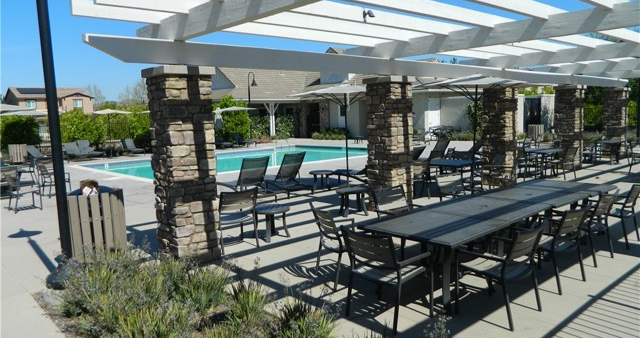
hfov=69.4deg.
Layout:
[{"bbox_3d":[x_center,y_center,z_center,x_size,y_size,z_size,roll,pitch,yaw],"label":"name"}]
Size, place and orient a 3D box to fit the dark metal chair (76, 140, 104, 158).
[{"bbox_3d":[-11.248,-0.945,22.491,1.900,0.950,0.680,4,9,40],"label":"dark metal chair"}]

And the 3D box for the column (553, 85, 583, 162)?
[{"bbox_3d":[7.568,-1.257,14.035,0.693,2.491,0.693,-7,8,-40],"label":"column"}]

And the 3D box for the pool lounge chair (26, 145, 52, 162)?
[{"bbox_3d":[-13.181,-0.695,22.303,1.600,0.940,0.690,-2,6,0],"label":"pool lounge chair"}]

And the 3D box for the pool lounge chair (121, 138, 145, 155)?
[{"bbox_3d":[-10.579,-1.204,26.064,0.680,0.940,1.700,-8,9,-44],"label":"pool lounge chair"}]

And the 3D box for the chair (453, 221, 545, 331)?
[{"bbox_3d":[1.709,0.926,4.324,0.590,0.870,0.590,-8,9,-41],"label":"chair"}]

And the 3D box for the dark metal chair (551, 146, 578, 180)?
[{"bbox_3d":[6.490,-0.187,12.376,0.580,0.880,0.600,-6,8,-33],"label":"dark metal chair"}]

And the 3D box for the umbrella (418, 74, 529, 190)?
[{"bbox_3d":[3.221,-0.648,9.648,2.700,2.550,2.700,-7,10,-40],"label":"umbrella"}]

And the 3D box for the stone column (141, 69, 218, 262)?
[{"bbox_3d":[-1.784,-0.053,6.107,0.693,2.491,0.693,-7,8,-40],"label":"stone column"}]

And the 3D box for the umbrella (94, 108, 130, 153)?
[{"bbox_3d":[-9.375,-1.561,20.650,1.750,2.180,1.750,-7,10,-40],"label":"umbrella"}]

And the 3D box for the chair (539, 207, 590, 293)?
[{"bbox_3d":[2.416,0.773,4.824,0.580,0.850,0.575,-7,8,-40],"label":"chair"}]

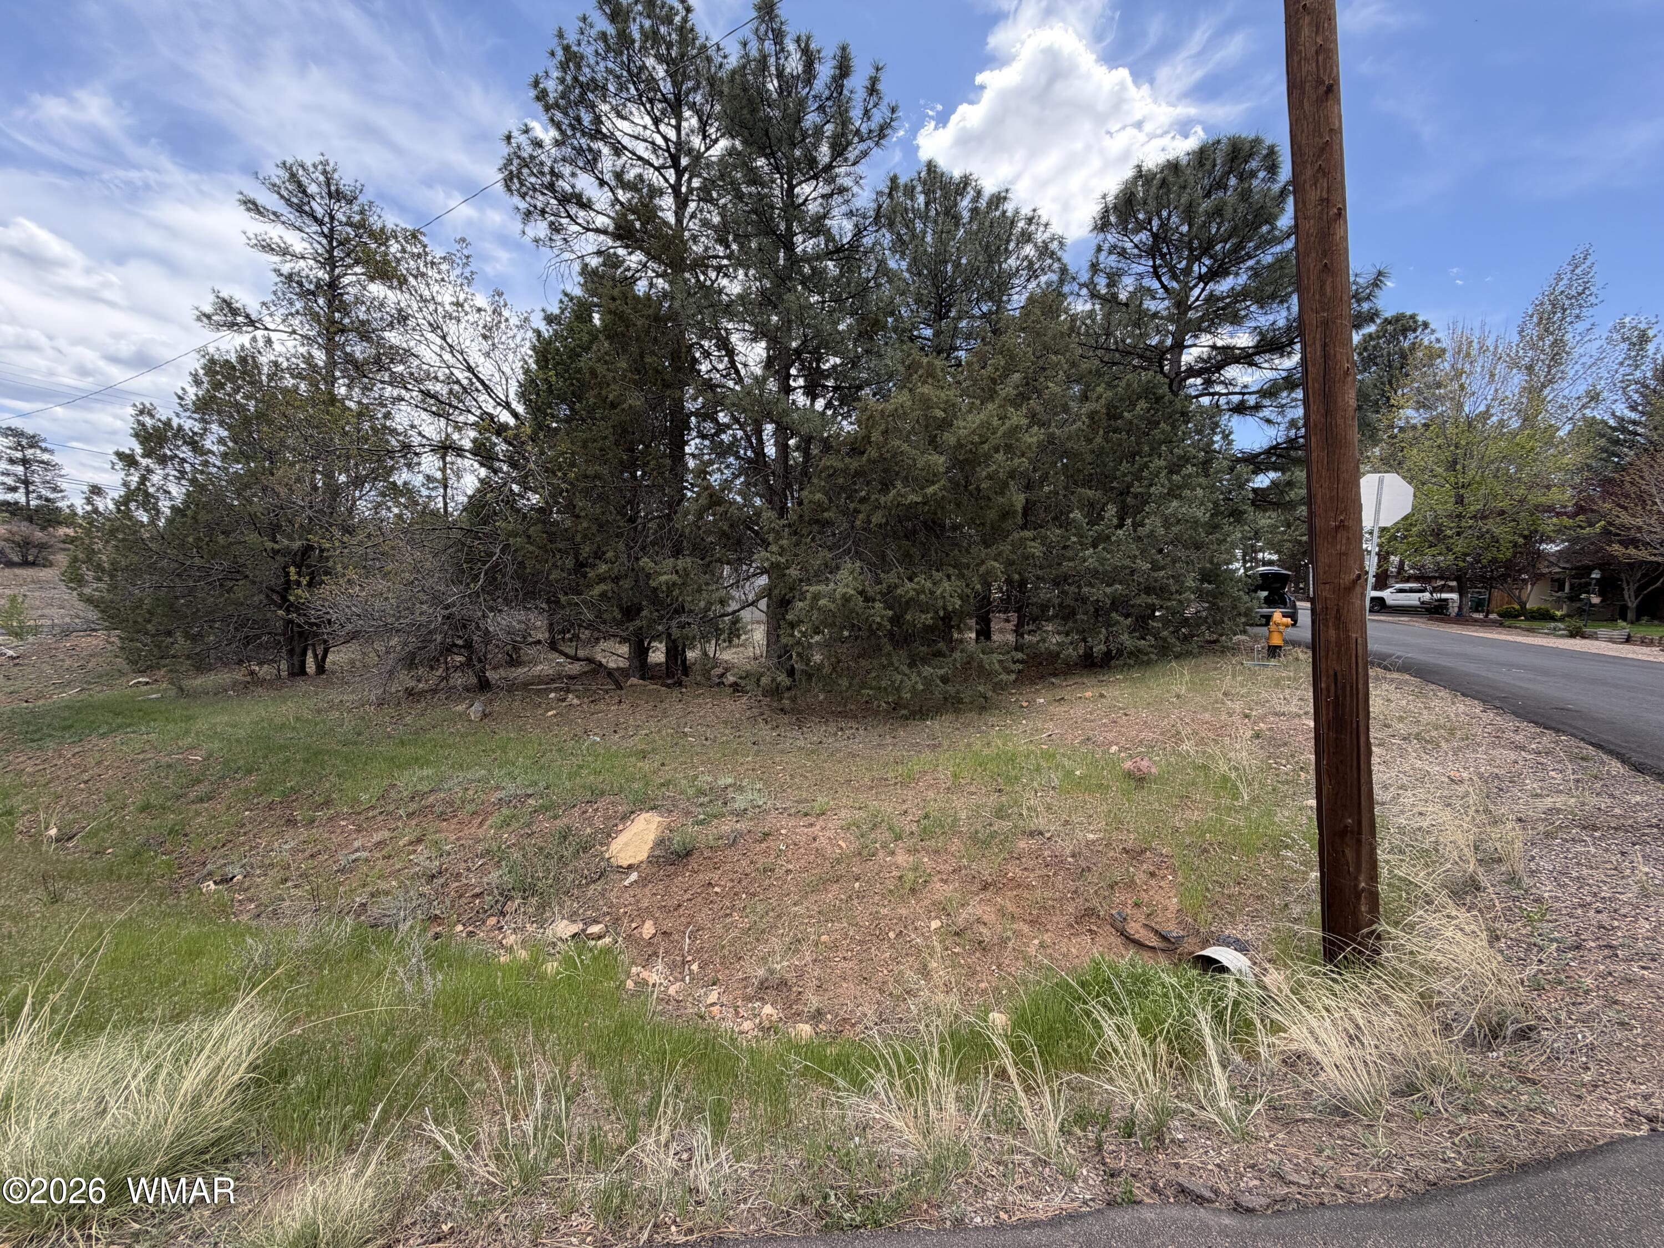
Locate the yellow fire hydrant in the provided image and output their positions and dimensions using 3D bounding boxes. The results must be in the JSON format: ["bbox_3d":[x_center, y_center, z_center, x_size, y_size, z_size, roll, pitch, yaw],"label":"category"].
[{"bbox_3d":[7.887,0.192,11.859,0.400,0.860,0.380,1,3,29],"label":"yellow fire hydrant"}]

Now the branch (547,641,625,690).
[{"bbox_3d":[-3.870,0.655,10.600,1.150,0.720,0.450,-1,2,-14],"label":"branch"}]

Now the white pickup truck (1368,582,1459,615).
[{"bbox_3d":[40.250,-1.810,47.200,5.650,1.900,2.000,1,2,23],"label":"white pickup truck"}]

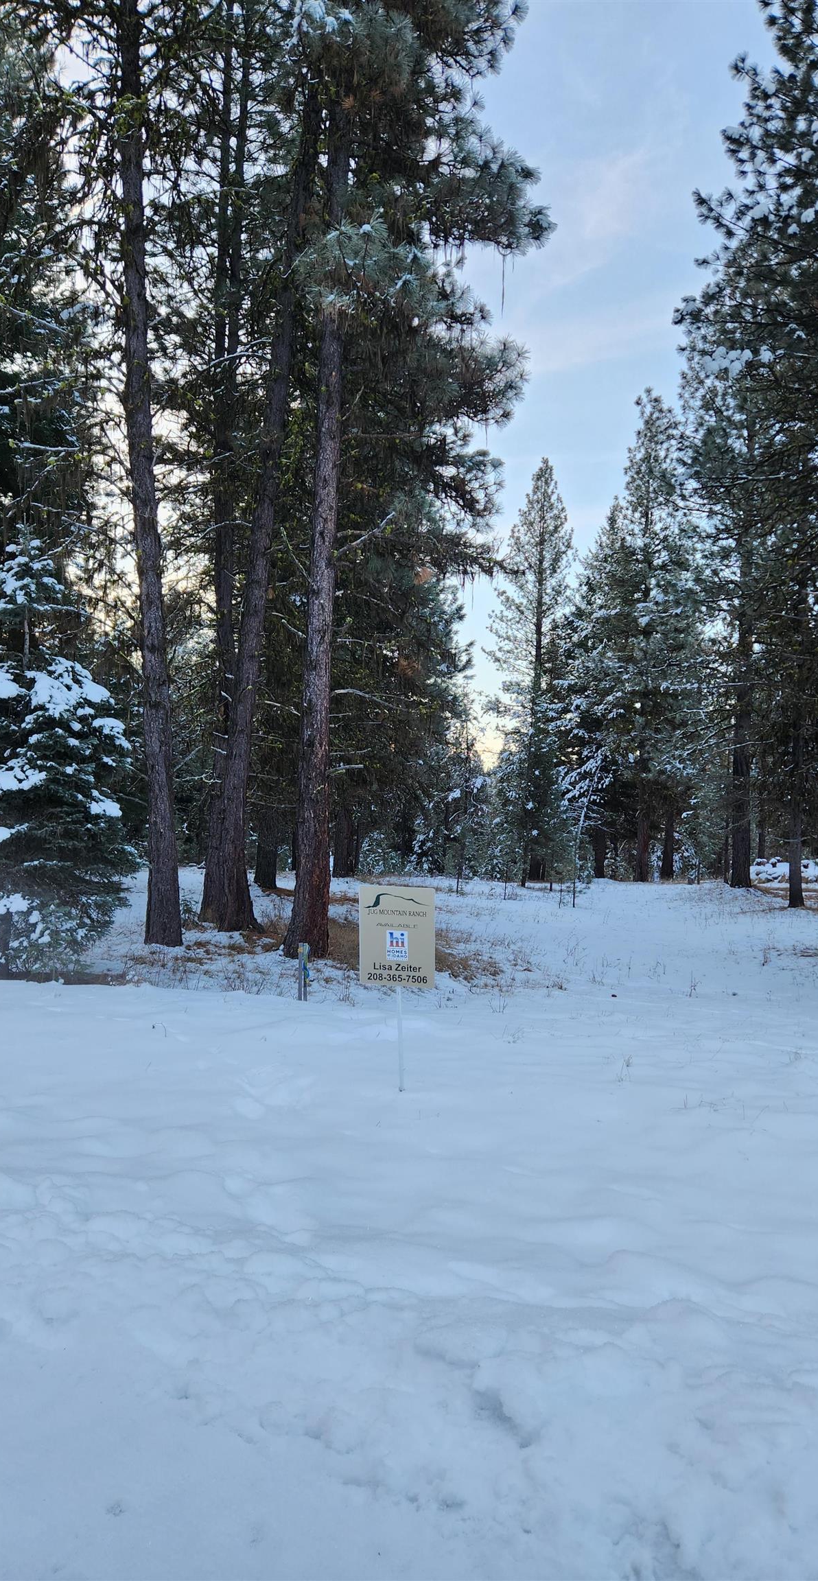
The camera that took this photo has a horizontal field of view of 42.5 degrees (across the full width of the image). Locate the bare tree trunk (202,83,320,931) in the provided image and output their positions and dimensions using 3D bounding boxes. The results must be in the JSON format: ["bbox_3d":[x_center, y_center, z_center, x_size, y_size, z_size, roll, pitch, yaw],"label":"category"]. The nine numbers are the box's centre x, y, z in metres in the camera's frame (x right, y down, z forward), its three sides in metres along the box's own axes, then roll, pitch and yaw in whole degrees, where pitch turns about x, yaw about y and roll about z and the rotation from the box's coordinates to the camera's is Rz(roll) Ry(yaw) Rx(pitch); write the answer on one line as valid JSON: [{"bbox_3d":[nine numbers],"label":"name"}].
[{"bbox_3d":[-2.137,-4.147,15.148,1.600,12.301,0.800,0,-1,0],"label":"bare tree trunk"}]

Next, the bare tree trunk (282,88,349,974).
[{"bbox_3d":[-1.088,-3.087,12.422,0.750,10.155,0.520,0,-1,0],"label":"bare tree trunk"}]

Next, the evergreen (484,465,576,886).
[{"bbox_3d":[2.851,-2.789,24.621,2.050,10.046,2.000,0,-1,0],"label":"evergreen"}]

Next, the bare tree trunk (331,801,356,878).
[{"bbox_3d":[-1.606,1.208,26.023,0.600,1.957,0.570,0,-1,0],"label":"bare tree trunk"}]

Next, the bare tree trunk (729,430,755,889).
[{"bbox_3d":[7.819,-3.098,24.629,0.590,10.779,0.500,0,-1,0],"label":"bare tree trunk"}]

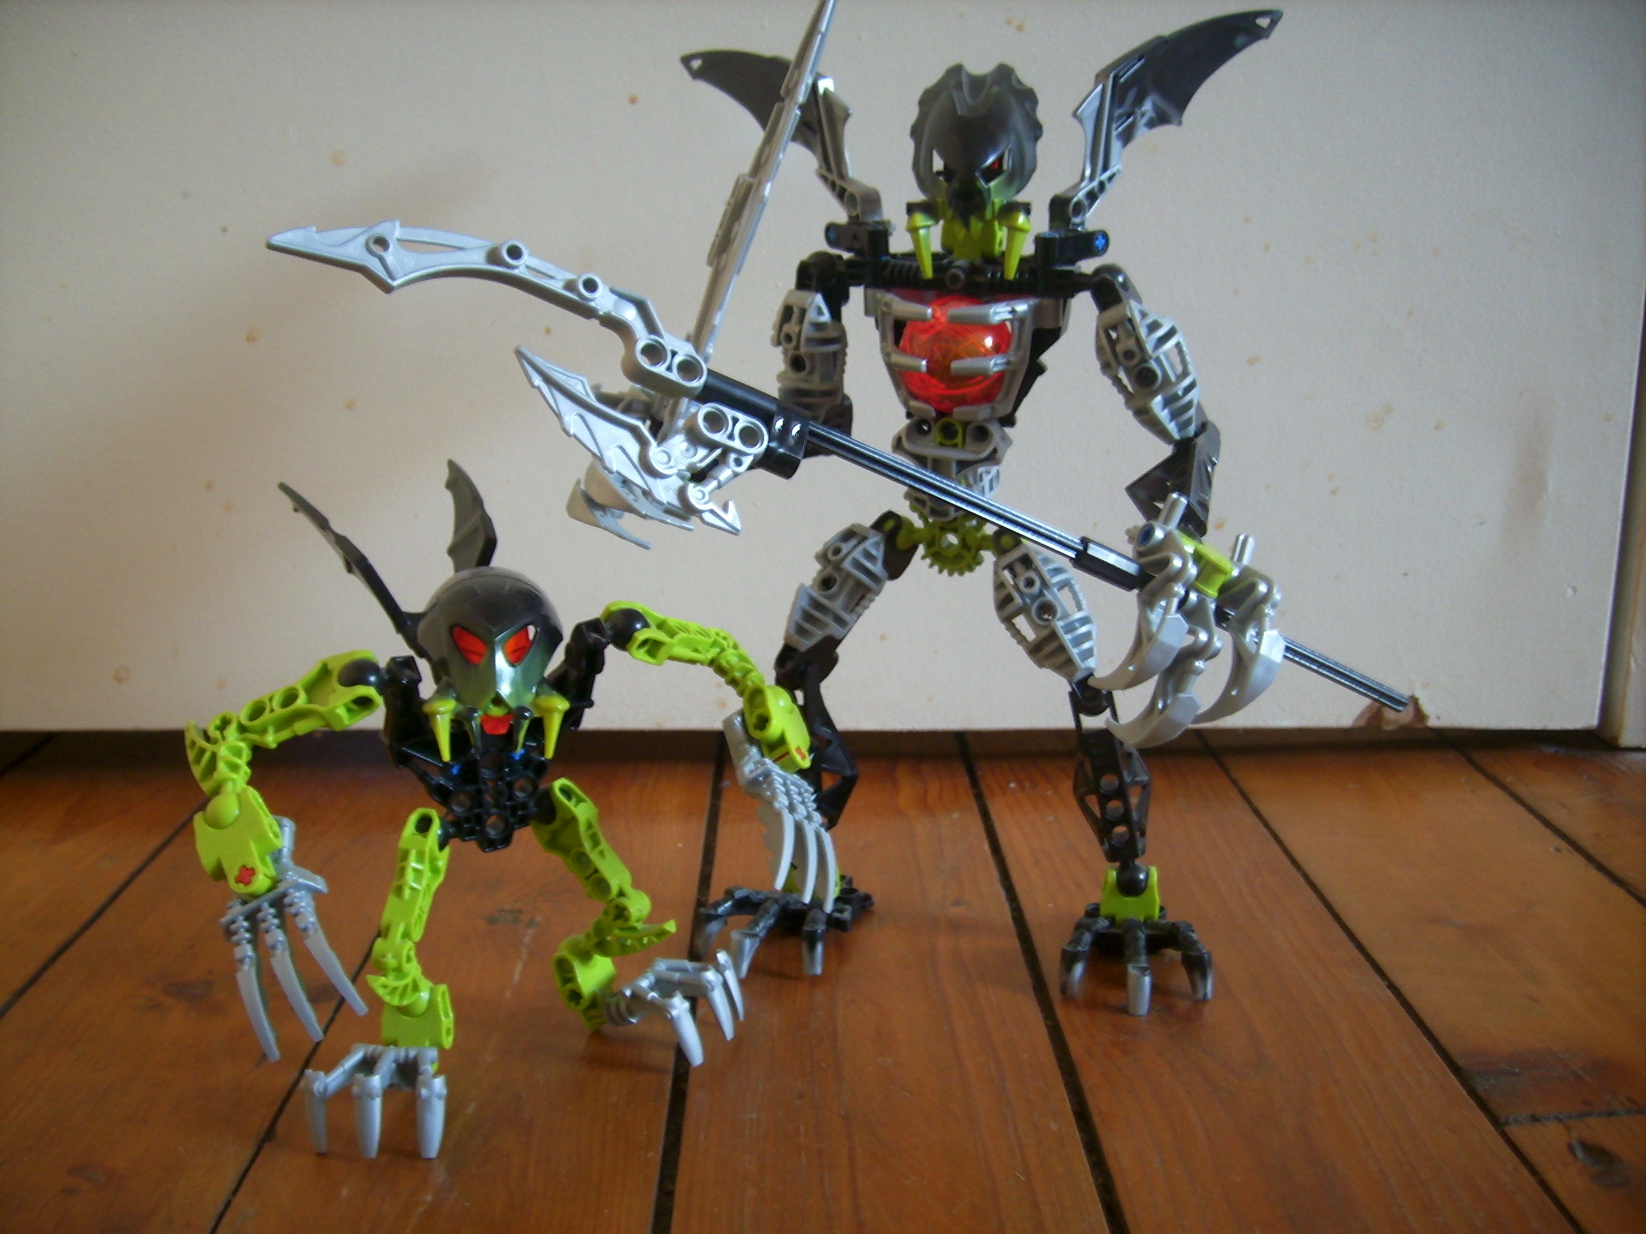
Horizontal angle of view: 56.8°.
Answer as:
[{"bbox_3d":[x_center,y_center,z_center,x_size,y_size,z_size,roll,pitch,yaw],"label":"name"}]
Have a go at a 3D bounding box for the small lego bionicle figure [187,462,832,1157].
[{"bbox_3d":[-0.078,0.039,0.377,0.145,0.142,0.098,-6,17,-23],"label":"small lego bionicle figure"}]

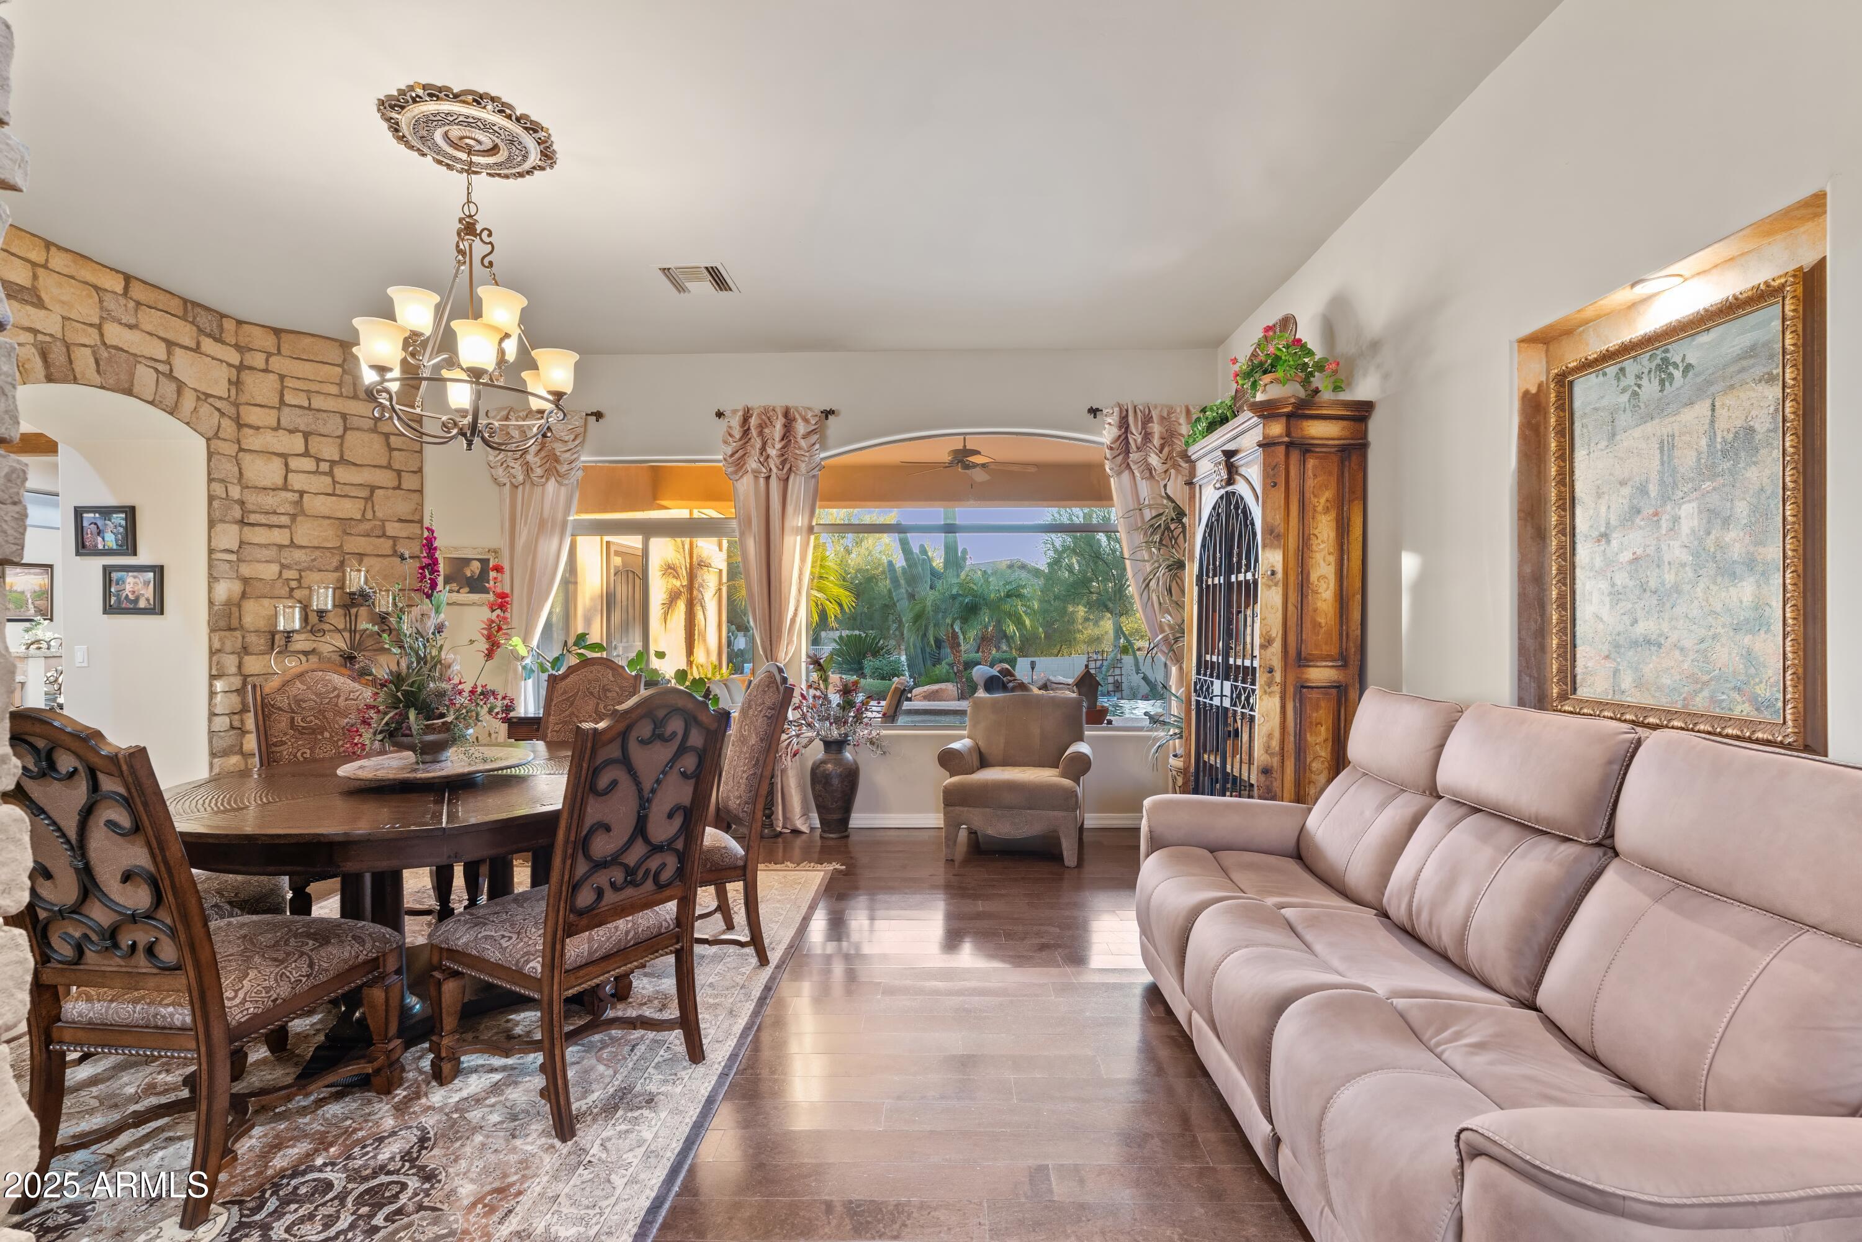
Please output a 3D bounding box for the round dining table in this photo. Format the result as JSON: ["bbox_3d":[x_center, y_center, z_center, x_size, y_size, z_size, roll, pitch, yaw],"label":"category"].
[{"bbox_3d":[-1.734,0.960,2.991,1.620,0.770,1.620,0,0,0],"label":"round dining table"}]

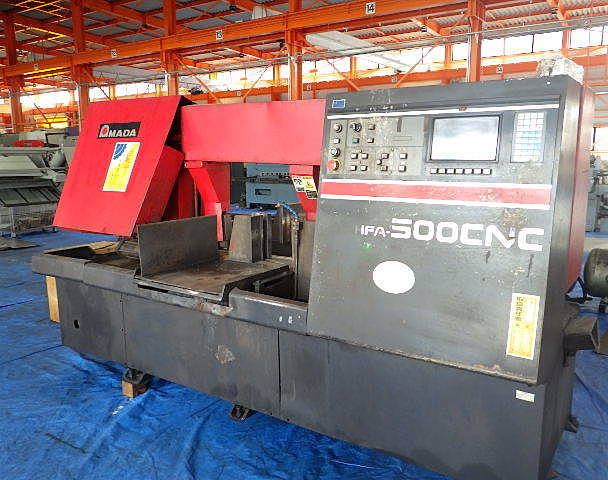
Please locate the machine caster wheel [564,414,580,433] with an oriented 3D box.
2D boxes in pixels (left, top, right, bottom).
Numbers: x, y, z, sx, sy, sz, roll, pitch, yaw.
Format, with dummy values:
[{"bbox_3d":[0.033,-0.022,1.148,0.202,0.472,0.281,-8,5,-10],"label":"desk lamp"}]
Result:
[{"bbox_3d":[1.189,0.823,2.311,0.066,0.056,0.101,6,13,34],"label":"machine caster wheel"}]

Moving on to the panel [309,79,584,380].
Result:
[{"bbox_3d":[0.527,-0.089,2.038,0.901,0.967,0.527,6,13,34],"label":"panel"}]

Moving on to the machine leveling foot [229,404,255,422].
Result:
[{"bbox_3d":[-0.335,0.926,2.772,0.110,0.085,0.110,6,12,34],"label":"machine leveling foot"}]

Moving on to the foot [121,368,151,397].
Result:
[{"bbox_3d":[-0.925,0.800,2.894,0.101,0.116,0.121,6,13,34],"label":"foot"}]

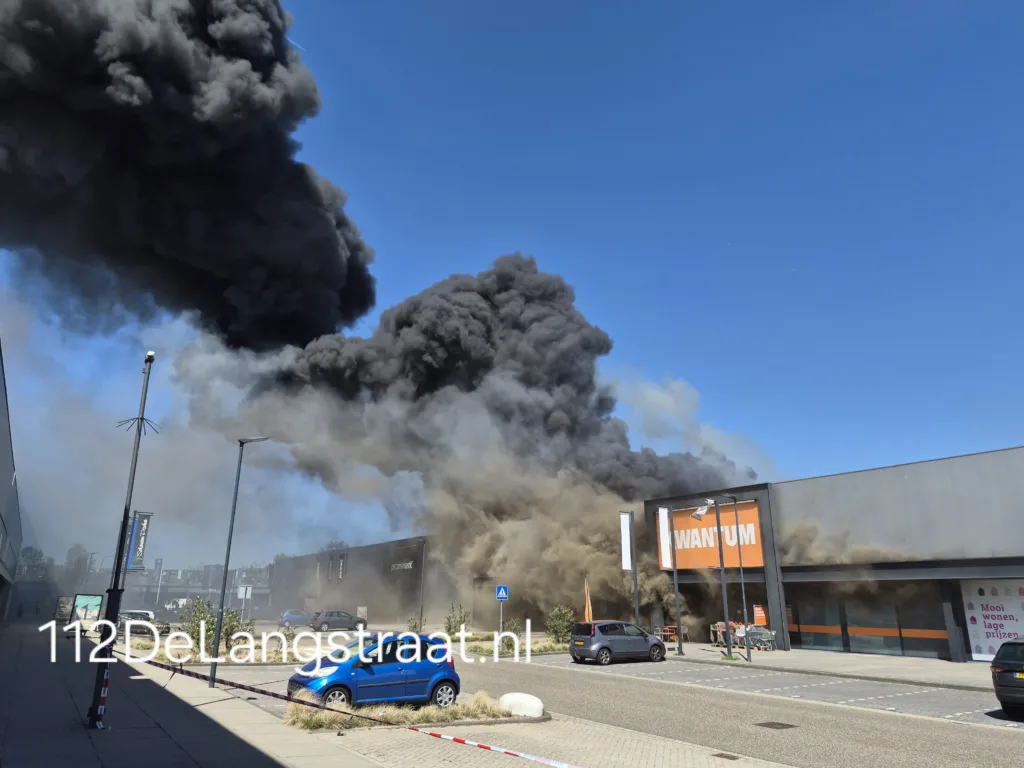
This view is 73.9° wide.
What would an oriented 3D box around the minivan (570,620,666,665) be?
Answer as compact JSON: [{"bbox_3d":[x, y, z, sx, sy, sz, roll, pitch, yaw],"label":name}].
[{"bbox_3d":[4.393,10.552,27.914,4.090,1.550,1.690,10,-20,-27],"label":"minivan"}]

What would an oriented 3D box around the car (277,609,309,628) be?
[{"bbox_3d":[-18.671,20.619,60.113,3.800,1.470,1.680,11,-20,-29],"label":"car"}]

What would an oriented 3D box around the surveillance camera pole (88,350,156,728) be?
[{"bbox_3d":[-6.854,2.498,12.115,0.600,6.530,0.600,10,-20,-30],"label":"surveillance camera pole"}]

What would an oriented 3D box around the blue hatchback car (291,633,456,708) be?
[{"bbox_3d":[-2.888,5.976,14.185,3.430,1.470,1.640,11,-20,-29],"label":"blue hatchback car"}]

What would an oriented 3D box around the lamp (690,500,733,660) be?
[{"bbox_3d":[8.469,8.131,28.725,1.600,6.520,0.350,12,-21,-32],"label":"lamp"}]

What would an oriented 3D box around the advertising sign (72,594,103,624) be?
[{"bbox_3d":[-19.584,10.637,31.351,1.300,1.830,0.450,11,-20,-32],"label":"advertising sign"}]

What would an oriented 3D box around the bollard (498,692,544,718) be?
[{"bbox_3d":[0.187,6.397,13.649,0.570,0.385,1.120,12,-21,-32],"label":"bollard"}]

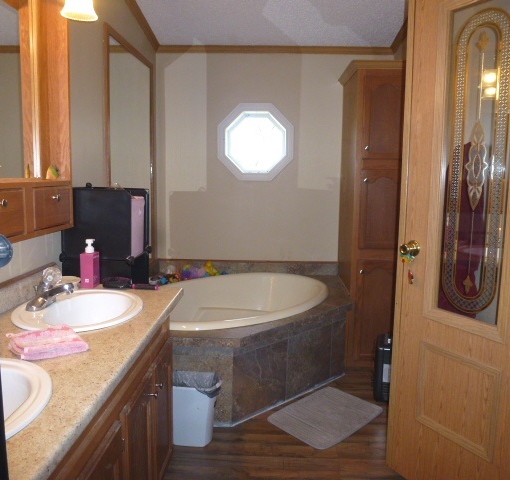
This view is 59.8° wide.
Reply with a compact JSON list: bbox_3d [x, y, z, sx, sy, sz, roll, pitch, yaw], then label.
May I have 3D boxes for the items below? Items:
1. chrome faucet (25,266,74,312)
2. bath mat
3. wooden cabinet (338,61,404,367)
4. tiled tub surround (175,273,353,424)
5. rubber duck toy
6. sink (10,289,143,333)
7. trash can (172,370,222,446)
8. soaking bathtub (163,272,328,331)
[{"bbox_3d":[-0.729,0.164,1.590,0.150,0.135,0.150,1,8,1],"label":"chrome faucet"},{"bbox_3d":[0.416,1.008,2.592,0.600,0.014,0.410,-7,11,-43],"label":"bath mat"},{"bbox_3d":[0.899,-0.166,3.390,0.520,2.130,0.660,1,8,1],"label":"wooden cabinet"},{"bbox_3d":[-0.081,0.678,3.126,1.510,0.510,1.480,1,8,1],"label":"tiled tub surround"},{"bbox_3d":[-0.348,0.239,3.576,0.130,0.125,0.100,1,8,1],"label":"rubber duck toy"},{"bbox_3d":[-0.602,0.309,1.572,0.410,0.170,0.500,1,8,1],"label":"sink"},{"bbox_3d":[-0.299,0.880,2.316,0.250,0.330,0.200,1,8,1],"label":"trash can"},{"bbox_3d":[-0.113,0.559,3.110,1.040,0.420,1.450,8,11,43],"label":"soaking bathtub"}]

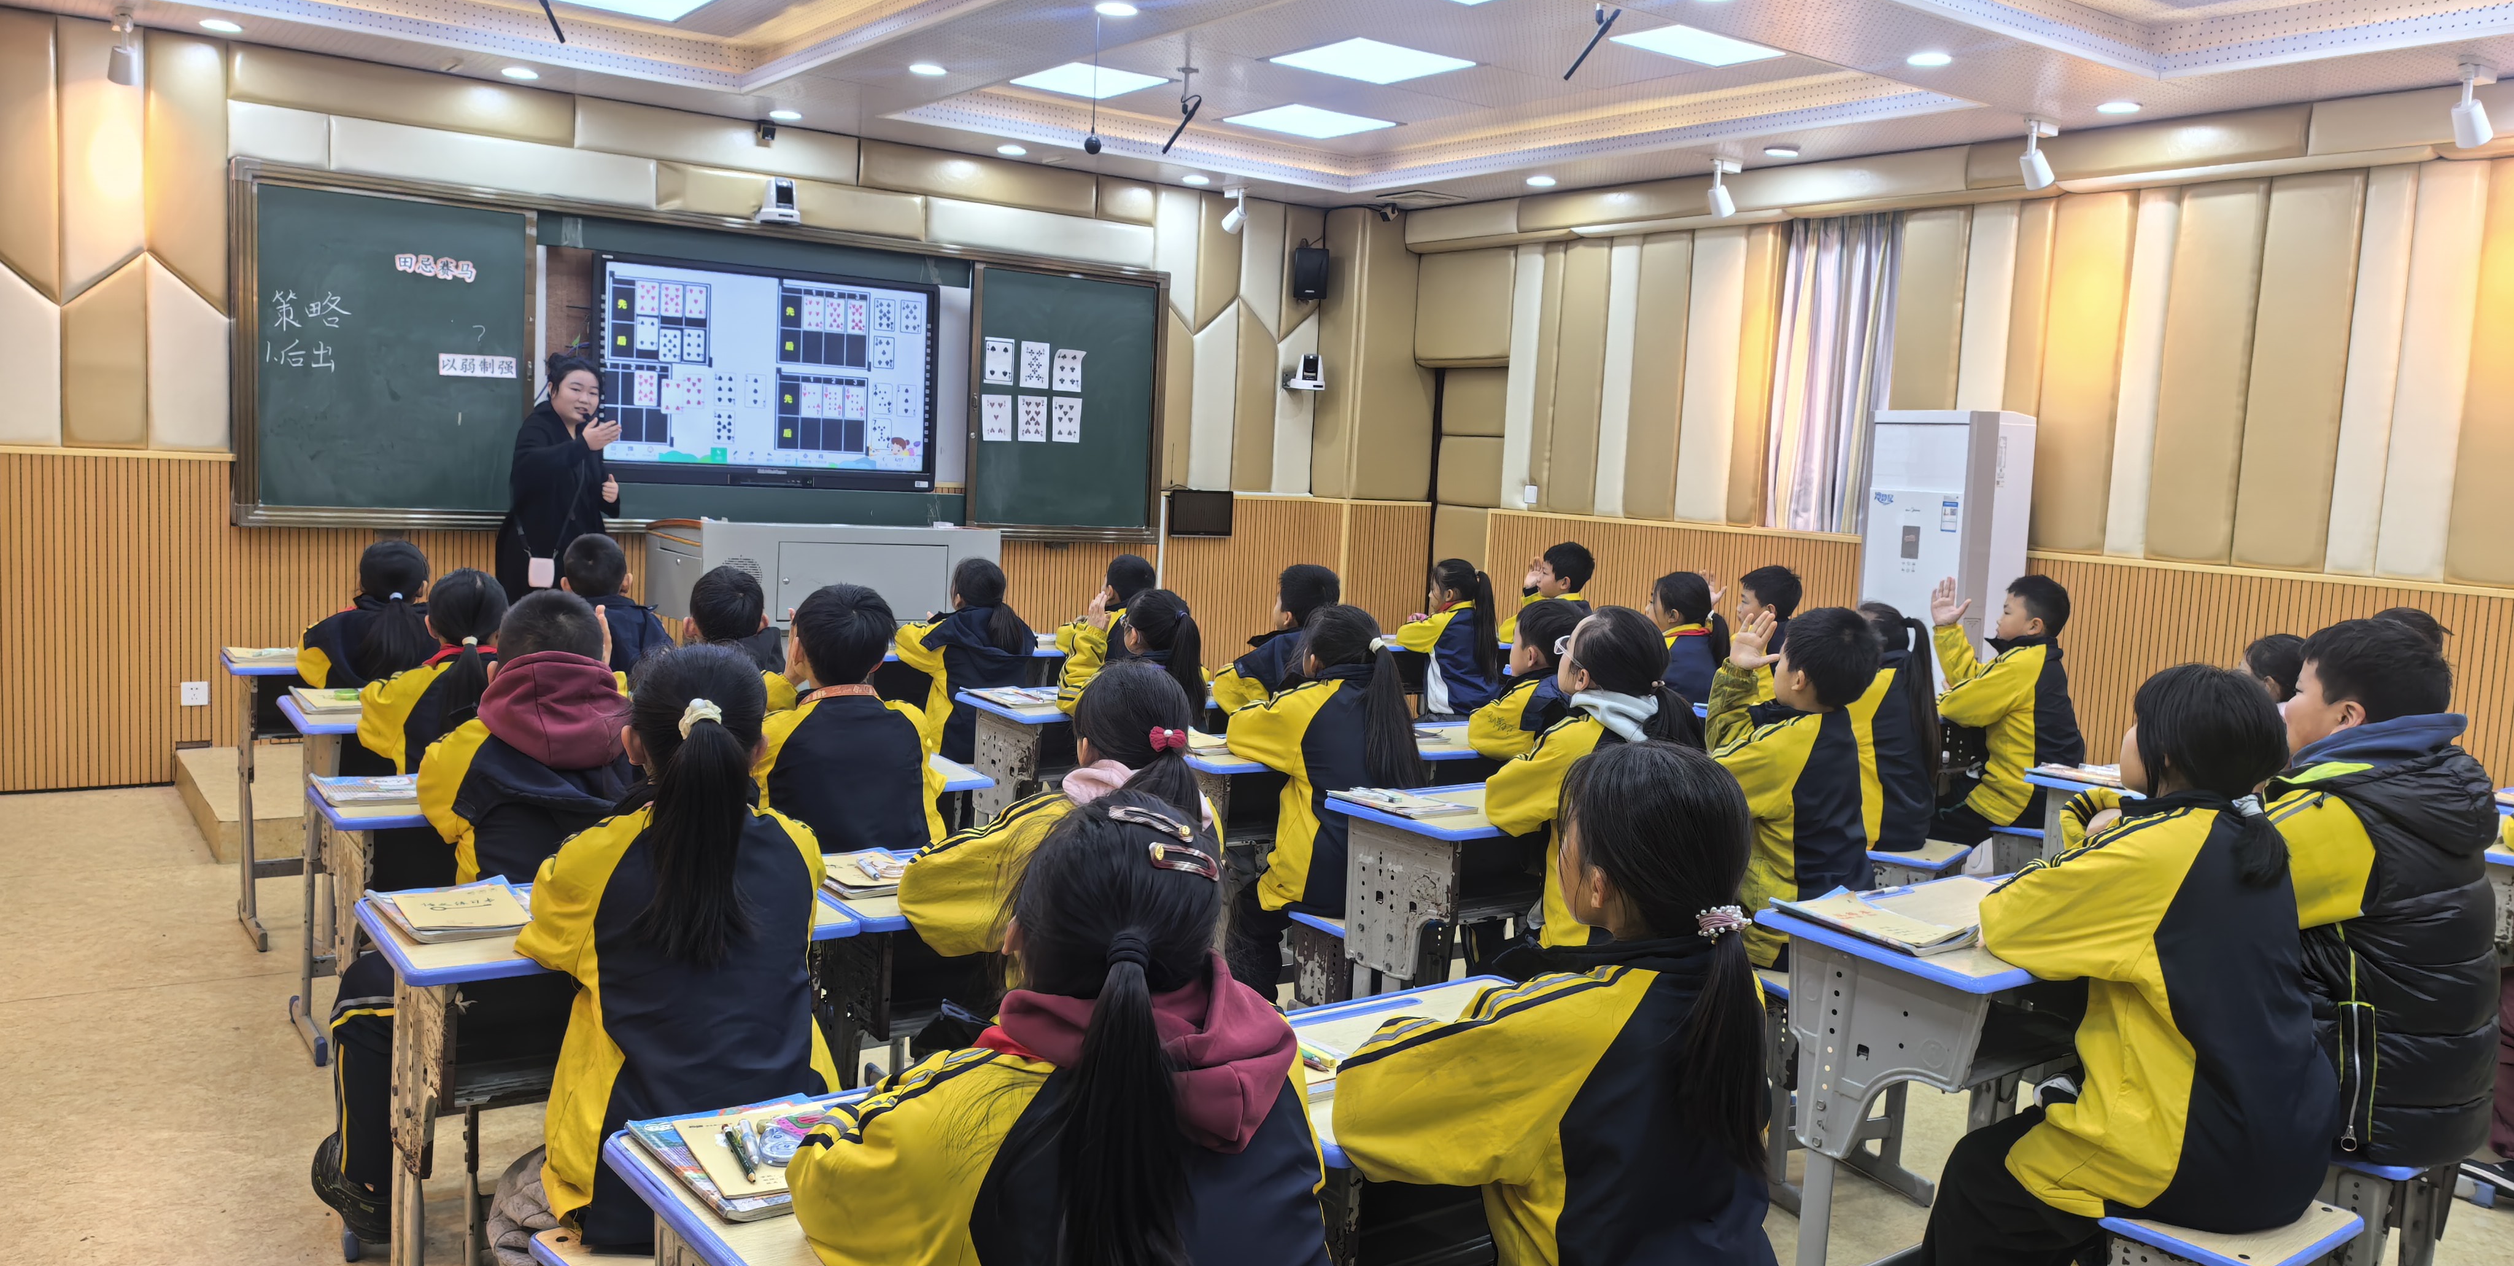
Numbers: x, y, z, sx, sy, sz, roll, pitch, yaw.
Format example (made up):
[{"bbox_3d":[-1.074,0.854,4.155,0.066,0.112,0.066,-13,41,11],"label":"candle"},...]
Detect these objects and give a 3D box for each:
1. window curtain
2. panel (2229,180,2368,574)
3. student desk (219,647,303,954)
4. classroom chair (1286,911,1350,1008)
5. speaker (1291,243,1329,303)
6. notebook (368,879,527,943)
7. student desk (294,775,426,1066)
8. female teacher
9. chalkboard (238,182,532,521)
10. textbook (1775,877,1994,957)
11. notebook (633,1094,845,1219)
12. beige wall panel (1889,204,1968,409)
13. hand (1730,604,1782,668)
[{"bbox_3d":[2.419,-1.059,7.245,0.100,1.320,0.540,-1,7,-35],"label":"window curtain"},{"bbox_3d":[3.409,-0.845,5.695,0.050,1.281,0.295,-1,7,-35],"label":"panel"},{"bbox_3d":[-2.509,0.433,4.831,0.600,0.759,0.415,-1,7,-35],"label":"student desk"},{"bbox_3d":[0.280,0.858,3.953,0.340,0.440,0.280,-2,7,-38],"label":"classroom chair"},{"bbox_3d":[0.263,-1.819,8.820,0.190,0.300,0.190,2,6,-7],"label":"speaker"},{"bbox_3d":[-1.086,0.366,2.371,0.178,0.020,0.245,-1,7,-35],"label":"notebook"},{"bbox_3d":[-1.408,0.666,3.277,0.600,0.715,0.450,-1,7,-35],"label":"student desk"},{"bbox_3d":[-2.607,-0.266,6.481,0.400,1.545,0.460,7,7,34],"label":"female teacher"},{"bbox_3d":[-3.318,-1.048,6.712,1.025,1.268,0.060,-1,7,-35],"label":"chalkboard"},{"bbox_3d":[0.957,0.443,2.690,0.220,0.025,0.260,-1,7,-35],"label":"textbook"},{"bbox_3d":[-0.458,0.478,1.632,0.178,0.014,0.240,-1,7,-35],"label":"notebook"},{"bbox_3d":[2.635,-1.010,6.887,0.060,1.310,0.300,-1,7,-35],"label":"beige wall panel"},{"bbox_3d":[1.145,0.009,4.000,0.115,0.145,0.060,18,19,21],"label":"hand"}]

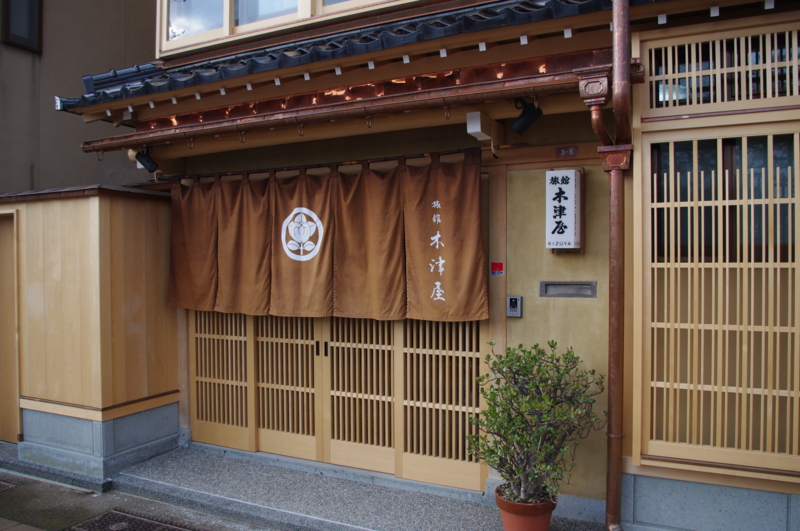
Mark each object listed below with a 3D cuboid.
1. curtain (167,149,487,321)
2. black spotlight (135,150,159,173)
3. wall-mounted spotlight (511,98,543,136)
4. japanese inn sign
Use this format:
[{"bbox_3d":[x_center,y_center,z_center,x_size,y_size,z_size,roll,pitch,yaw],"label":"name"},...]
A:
[{"bbox_3d":[-0.639,-0.186,4.093,2.570,1.021,0.090,0,0,26],"label":"curtain"},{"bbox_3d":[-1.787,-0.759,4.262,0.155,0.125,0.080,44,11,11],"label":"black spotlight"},{"bbox_3d":[0.642,-0.776,3.102,0.155,0.140,0.080,-45,-24,27],"label":"wall-mounted spotlight"},{"bbox_3d":[0.961,-0.324,3.511,0.167,0.457,0.150,0,0,26],"label":"japanese inn sign"}]

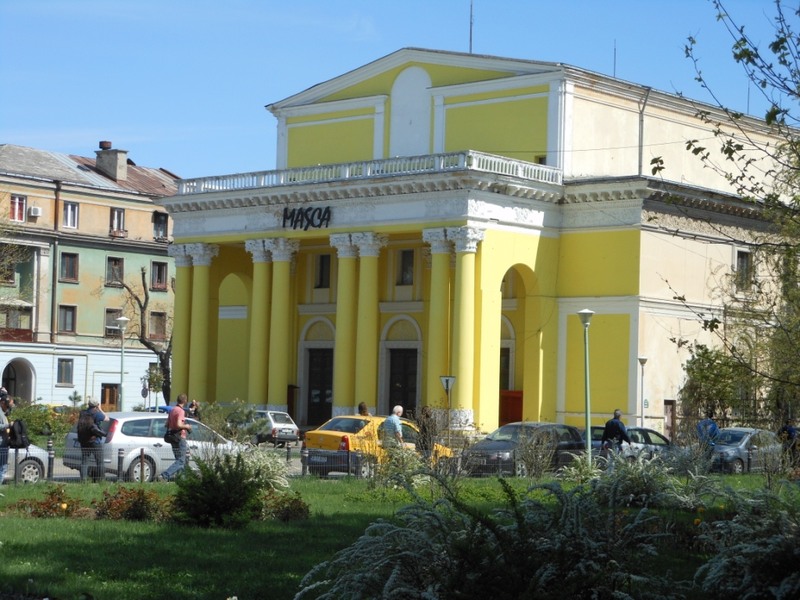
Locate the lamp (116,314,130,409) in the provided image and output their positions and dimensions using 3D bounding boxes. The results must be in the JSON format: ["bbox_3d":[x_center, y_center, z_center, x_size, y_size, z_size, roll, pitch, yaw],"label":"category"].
[{"bbox_3d":[-7.983,2.512,50.622,0.410,4.000,0.410,2,-3,0],"label":"lamp"}]

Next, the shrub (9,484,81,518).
[{"bbox_3d":[-4.803,2.710,23.772,0.931,0.396,0.800,2,-4,0],"label":"shrub"}]

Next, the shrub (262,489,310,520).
[{"bbox_3d":[-1.623,2.896,25.113,0.660,0.440,0.600,2,-3,0],"label":"shrub"}]

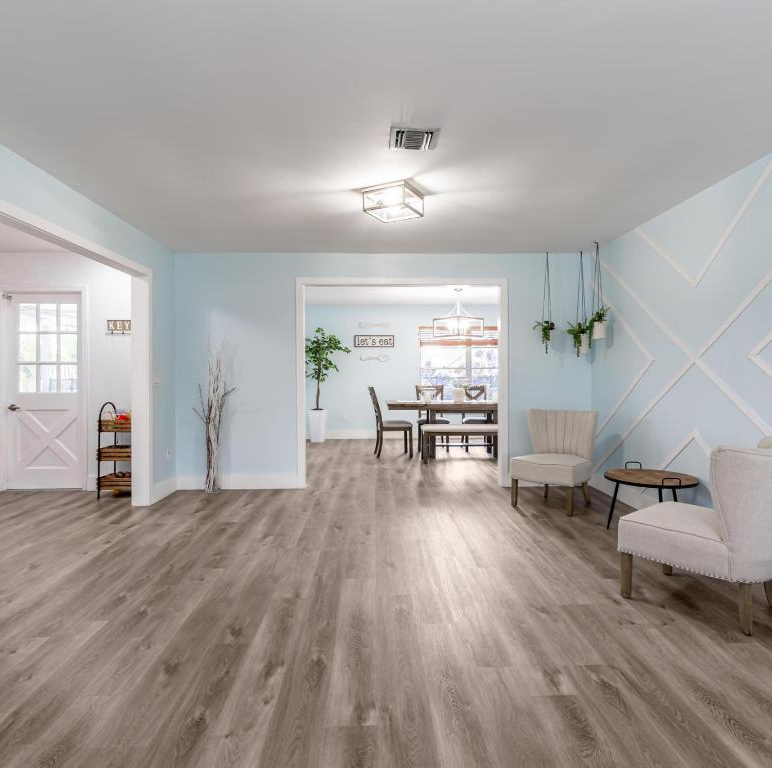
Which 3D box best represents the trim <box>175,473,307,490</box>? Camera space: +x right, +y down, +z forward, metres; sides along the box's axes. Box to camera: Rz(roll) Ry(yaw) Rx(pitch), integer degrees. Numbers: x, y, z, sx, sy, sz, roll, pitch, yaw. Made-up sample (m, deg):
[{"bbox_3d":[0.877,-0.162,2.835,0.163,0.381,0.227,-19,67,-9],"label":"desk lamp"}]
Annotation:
[{"bbox_3d":[-1.498,1.007,5.270,1.280,0.167,0.022,0,1,-1],"label":"trim"}]

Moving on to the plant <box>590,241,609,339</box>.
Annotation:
[{"bbox_3d":[2.051,-0.893,4.968,0.190,0.940,0.180,0,1,-1],"label":"plant"}]

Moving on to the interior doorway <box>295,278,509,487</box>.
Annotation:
[{"bbox_3d":[0.174,-0.012,5.366,2.200,2.180,0.120,0,1,-1],"label":"interior doorway"}]

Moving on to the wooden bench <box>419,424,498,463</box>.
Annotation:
[{"bbox_3d":[1.111,0.833,7.032,1.280,0.480,0.400,0,1,-1],"label":"wooden bench"}]

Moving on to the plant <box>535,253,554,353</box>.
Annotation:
[{"bbox_3d":[1.628,-0.832,5.225,0.185,1.010,0.175,0,1,-1],"label":"plant"}]

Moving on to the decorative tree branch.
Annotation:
[{"bbox_3d":[-1.720,0.314,5.165,0.420,1.550,0.250,0,1,-1],"label":"decorative tree branch"}]

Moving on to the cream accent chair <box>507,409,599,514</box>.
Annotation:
[{"bbox_3d":[1.508,0.671,4.560,0.600,0.830,0.660,1,1,40],"label":"cream accent chair"}]

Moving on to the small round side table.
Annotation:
[{"bbox_3d":[1.917,0.867,3.722,0.610,0.490,0.610,0,1,4],"label":"small round side table"}]

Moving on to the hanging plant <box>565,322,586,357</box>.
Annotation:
[{"bbox_3d":[1.921,-0.451,5.190,0.205,0.340,0.190,0,1,-1],"label":"hanging plant"}]

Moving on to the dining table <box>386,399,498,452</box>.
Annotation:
[{"bbox_3d":[1.052,0.660,7.460,2.100,0.760,1.000,0,1,-1],"label":"dining table"}]

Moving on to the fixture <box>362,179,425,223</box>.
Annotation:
[{"bbox_3d":[0.058,-1.244,3.528,0.315,0.155,0.315,0,1,28],"label":"fixture"}]

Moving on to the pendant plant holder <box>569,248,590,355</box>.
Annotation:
[{"bbox_3d":[1.984,-0.824,5.257,0.210,1.085,0.190,0,1,-1],"label":"pendant plant holder"}]

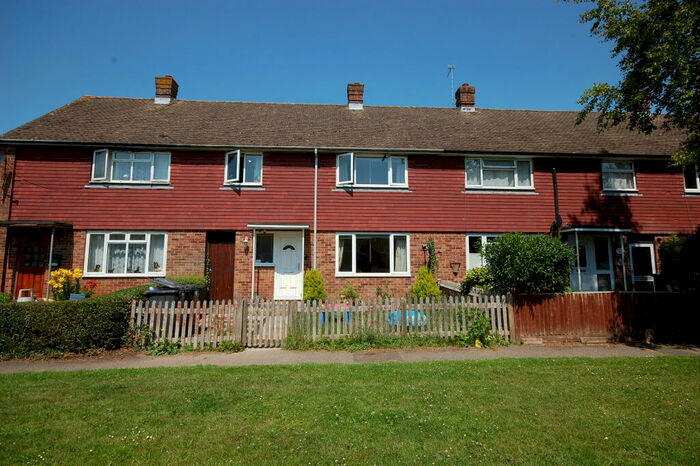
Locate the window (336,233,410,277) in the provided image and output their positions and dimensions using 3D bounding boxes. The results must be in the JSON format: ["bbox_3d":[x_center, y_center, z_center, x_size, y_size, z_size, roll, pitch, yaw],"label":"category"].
[{"bbox_3d":[0.732,0.691,11.595,2.358,1.371,0.120,0,-7,-4],"label":"window"}]

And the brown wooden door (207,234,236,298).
[{"bbox_3d":[-3.916,1.007,11.207,0.840,2.090,0.100,0,-7,-4],"label":"brown wooden door"}]

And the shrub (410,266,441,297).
[{"bbox_3d":[2.257,1.573,10.823,0.930,1.176,0.850,0,-7,-4],"label":"shrub"}]

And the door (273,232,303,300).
[{"bbox_3d":[-1.850,0.985,11.197,0.860,2.070,0.100,0,-7,-4],"label":"door"}]

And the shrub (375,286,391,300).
[{"bbox_3d":[0.965,1.860,10.852,0.461,0.571,0.420,0,-7,-4],"label":"shrub"}]

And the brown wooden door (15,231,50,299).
[{"bbox_3d":[-9.153,0.950,10.693,0.810,2.000,0.100,0,-7,-4],"label":"brown wooden door"}]

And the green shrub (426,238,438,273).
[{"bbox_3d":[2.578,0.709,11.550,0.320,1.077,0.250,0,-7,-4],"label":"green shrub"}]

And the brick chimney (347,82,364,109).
[{"bbox_3d":[0.265,-5.482,15.282,0.630,1.120,0.600,0,-7,-4],"label":"brick chimney"}]

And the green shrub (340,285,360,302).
[{"bbox_3d":[0.012,1.761,10.597,0.570,0.580,0.550,0,-7,-4],"label":"green shrub"}]

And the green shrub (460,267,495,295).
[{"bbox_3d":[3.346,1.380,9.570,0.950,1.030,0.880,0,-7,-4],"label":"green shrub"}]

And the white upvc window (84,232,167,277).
[{"bbox_3d":[-6.695,0.653,11.082,2.350,1.340,0.120,0,-7,-4],"label":"white upvc window"}]

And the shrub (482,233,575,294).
[{"bbox_3d":[4.699,1.117,9.683,2.240,2.225,1.900,0,-7,-4],"label":"shrub"}]

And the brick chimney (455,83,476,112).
[{"bbox_3d":[4.828,-5.497,15.463,0.620,1.280,0.640,0,-7,-4],"label":"brick chimney"}]

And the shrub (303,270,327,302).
[{"bbox_3d":[-1.019,1.530,10.599,0.690,1.030,0.680,0,-7,-4],"label":"shrub"}]

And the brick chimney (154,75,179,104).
[{"bbox_3d":[-7.263,-5.541,14.627,0.620,1.270,0.640,0,-7,-4],"label":"brick chimney"}]

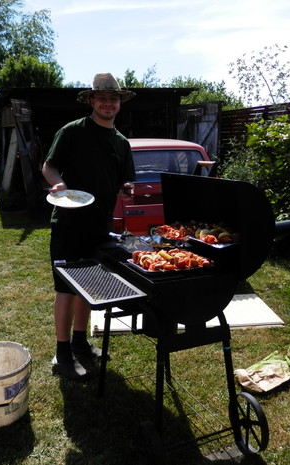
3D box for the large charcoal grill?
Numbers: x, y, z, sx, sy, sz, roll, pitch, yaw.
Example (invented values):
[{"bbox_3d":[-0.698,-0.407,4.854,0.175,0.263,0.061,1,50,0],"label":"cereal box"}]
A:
[{"bbox_3d":[0.035,0.354,2.225,0.857,1.262,0.864,-5,11,-23],"label":"large charcoal grill"}]

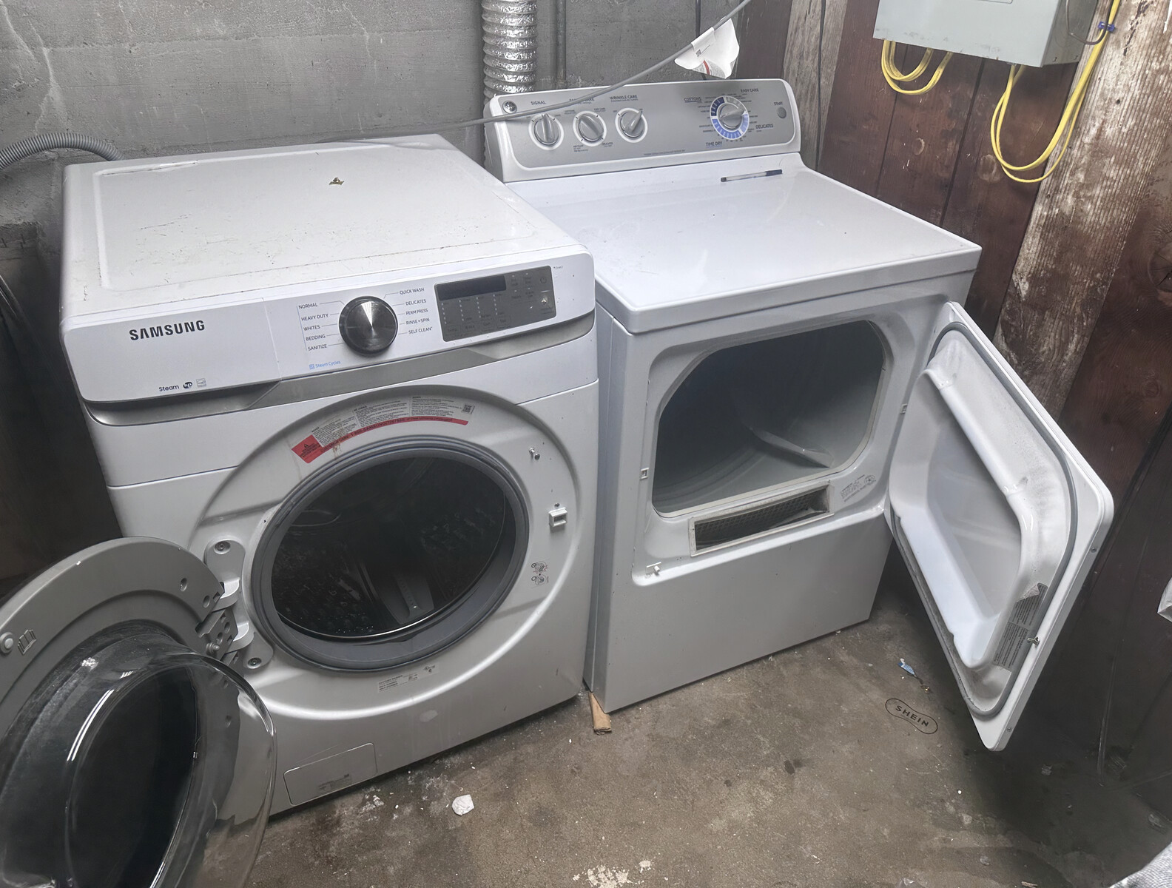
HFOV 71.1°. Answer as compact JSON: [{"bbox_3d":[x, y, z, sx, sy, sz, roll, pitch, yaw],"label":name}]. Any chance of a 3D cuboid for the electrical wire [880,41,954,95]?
[{"bbox_3d":[0.599,-0.684,1.496,0.050,0.090,0.135,-19,40,-27],"label":"electrical wire"}]

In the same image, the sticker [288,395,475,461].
[{"bbox_3d":[-0.287,-0.031,1.174,0.262,0.081,0.005,-14,38,-23],"label":"sticker"}]

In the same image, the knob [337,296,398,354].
[{"bbox_3d":[-0.278,-0.152,1.062,0.074,0.074,0.024,-14,18,-23],"label":"knob"}]

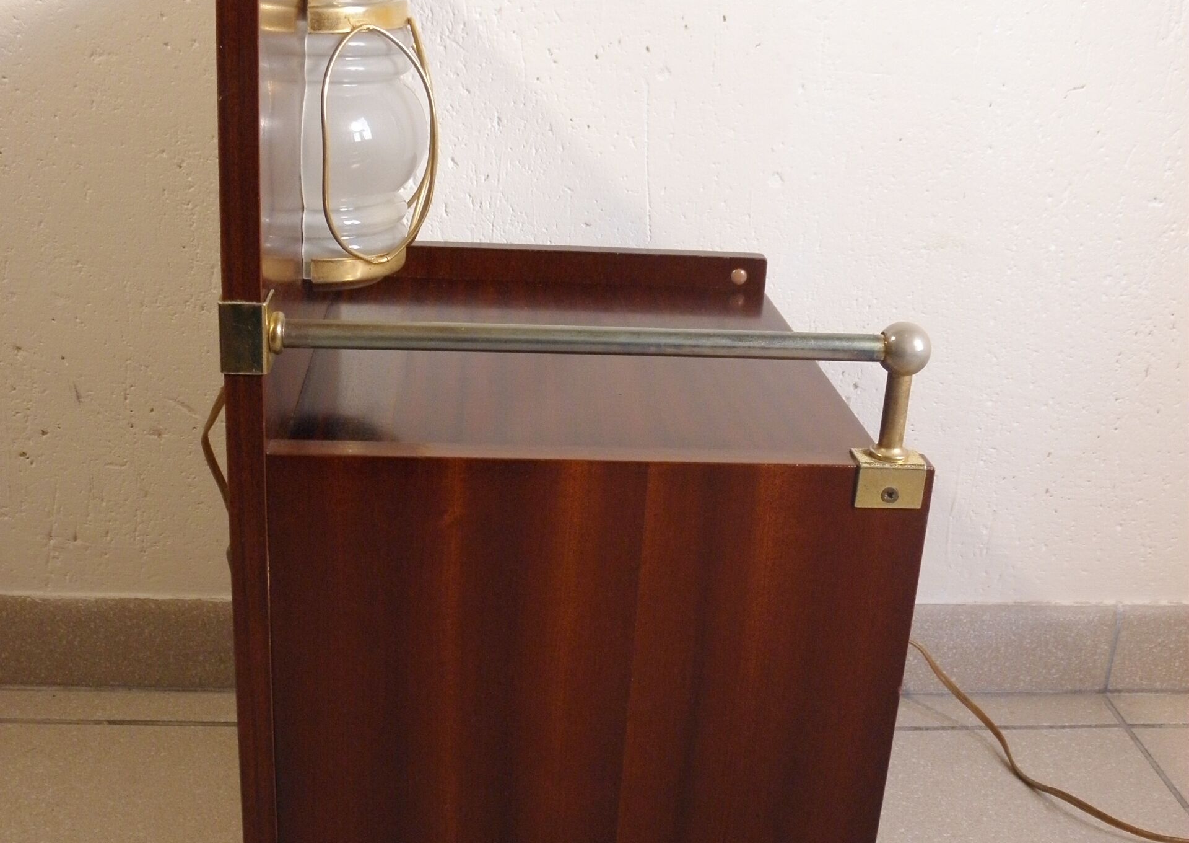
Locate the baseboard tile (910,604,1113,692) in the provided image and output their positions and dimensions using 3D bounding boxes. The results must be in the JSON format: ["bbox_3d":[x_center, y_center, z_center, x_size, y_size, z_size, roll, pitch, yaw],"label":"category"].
[{"bbox_3d":[0.285,0.190,1.146,0.304,0.084,0.012,2,21,-5],"label":"baseboard tile"}]

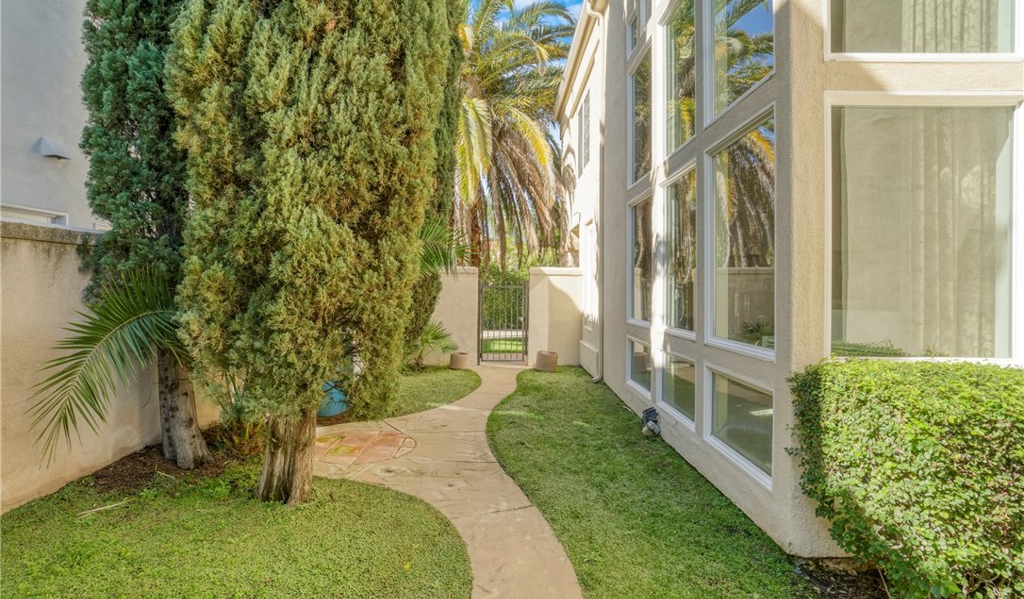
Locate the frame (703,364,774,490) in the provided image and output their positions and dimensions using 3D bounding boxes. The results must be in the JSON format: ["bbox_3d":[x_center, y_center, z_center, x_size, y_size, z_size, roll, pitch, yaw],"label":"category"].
[{"bbox_3d":[1.577,0.826,3.550,0.080,0.590,1.070,0,1,0],"label":"frame"}]

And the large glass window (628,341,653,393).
[{"bbox_3d":[1.545,0.787,6.102,0.100,0.610,1.070,0,1,-1],"label":"large glass window"}]

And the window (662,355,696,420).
[{"bbox_3d":[1.572,0.806,4.830,0.080,0.560,1.050,0,1,0],"label":"window"}]

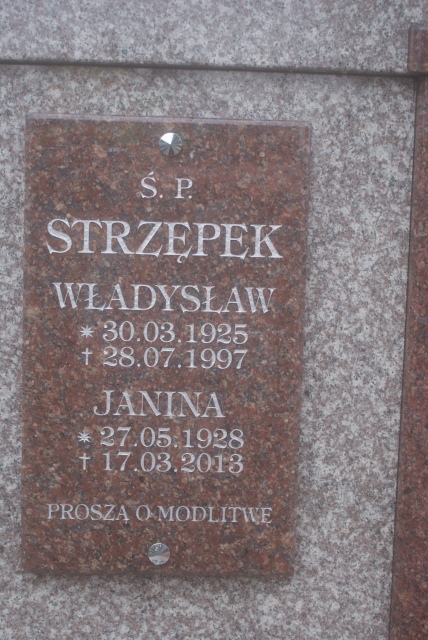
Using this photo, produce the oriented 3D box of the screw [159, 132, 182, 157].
[{"bbox_3d":[-0.045,-0.184,0.970,0.024,0.024,0.009,1,6,-2],"label":"screw"}]

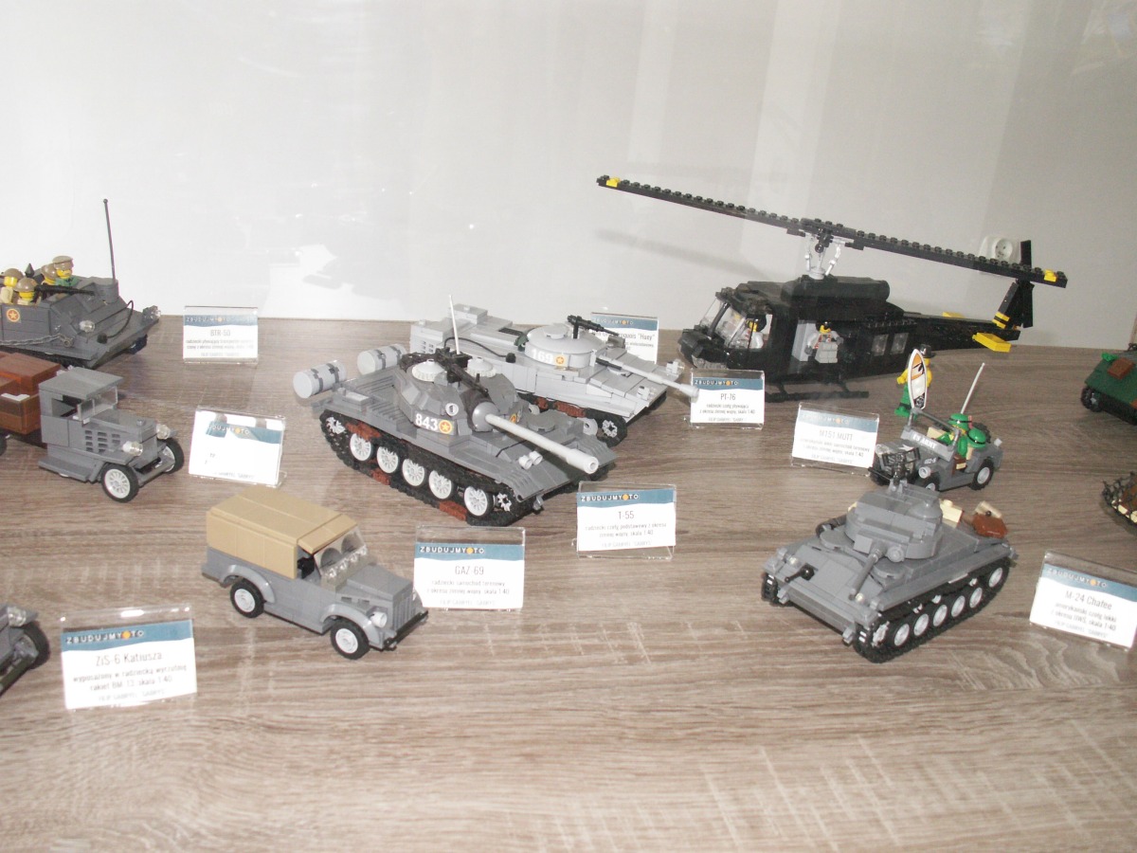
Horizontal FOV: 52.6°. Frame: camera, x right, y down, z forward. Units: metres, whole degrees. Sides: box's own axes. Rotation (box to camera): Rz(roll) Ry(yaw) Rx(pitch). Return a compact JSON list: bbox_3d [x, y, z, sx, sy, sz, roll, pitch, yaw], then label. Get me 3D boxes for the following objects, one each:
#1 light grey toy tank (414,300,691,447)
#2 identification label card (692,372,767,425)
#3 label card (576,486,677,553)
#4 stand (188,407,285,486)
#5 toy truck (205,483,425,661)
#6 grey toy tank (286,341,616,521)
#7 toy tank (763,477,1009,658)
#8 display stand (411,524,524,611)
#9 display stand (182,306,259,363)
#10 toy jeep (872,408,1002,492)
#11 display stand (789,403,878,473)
[{"bbox_3d":[-0.006,-0.043,0.798,0.199,0.066,0.076,14,24,20],"label":"light grey toy tank"},{"bbox_3d":[0.112,-0.020,0.808,0.051,0.038,0.019,2,23,-9],"label":"identification label card"},{"bbox_3d":[0.030,0.049,0.606,0.051,0.032,0.004,-2,3,-7],"label":"label card"},{"bbox_3d":[-0.187,0.011,0.655,0.050,0.038,0.018,7,23,5],"label":"stand"},{"bbox_3d":[-0.117,0.066,0.536,0.101,0.050,0.046,15,25,21],"label":"toy truck"},{"bbox_3d":[-0.065,-0.006,0.672,0.205,0.077,0.084,22,28,34],"label":"grey toy tank"},{"bbox_3d":[0.164,0.060,0.578,0.129,0.067,0.069,-14,29,-38],"label":"toy tank"},{"bbox_3d":[-0.047,0.067,0.551,0.050,0.038,0.018,2,23,-7],"label":"display stand"},{"bbox_3d":[-0.249,-0.066,0.825,0.050,0.038,0.018,0,23,-13],"label":"display stand"},{"bbox_3d":[0.241,0.015,0.743,0.087,0.050,0.044,-11,28,-34],"label":"toy jeep"},{"bbox_3d":[0.176,0.008,0.756,0.051,0.031,0.004,8,6,6],"label":"display stand"}]

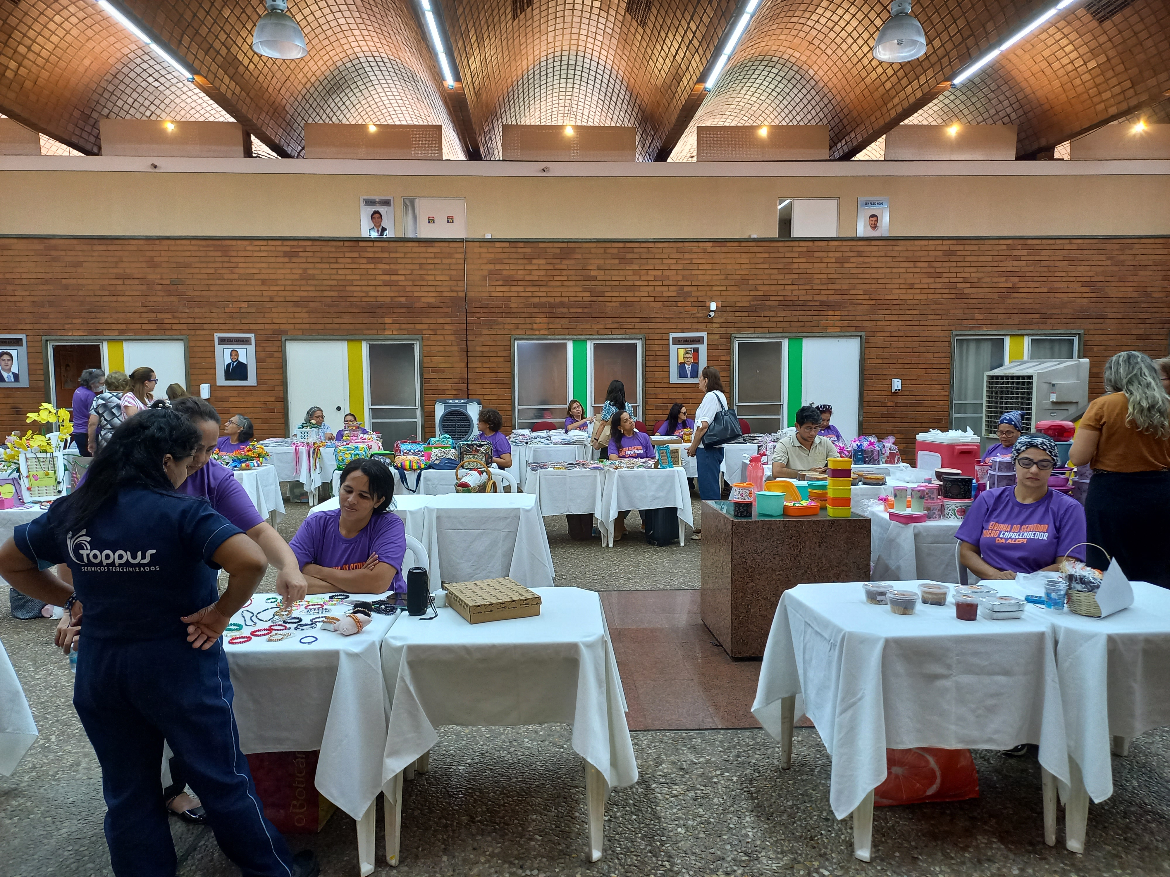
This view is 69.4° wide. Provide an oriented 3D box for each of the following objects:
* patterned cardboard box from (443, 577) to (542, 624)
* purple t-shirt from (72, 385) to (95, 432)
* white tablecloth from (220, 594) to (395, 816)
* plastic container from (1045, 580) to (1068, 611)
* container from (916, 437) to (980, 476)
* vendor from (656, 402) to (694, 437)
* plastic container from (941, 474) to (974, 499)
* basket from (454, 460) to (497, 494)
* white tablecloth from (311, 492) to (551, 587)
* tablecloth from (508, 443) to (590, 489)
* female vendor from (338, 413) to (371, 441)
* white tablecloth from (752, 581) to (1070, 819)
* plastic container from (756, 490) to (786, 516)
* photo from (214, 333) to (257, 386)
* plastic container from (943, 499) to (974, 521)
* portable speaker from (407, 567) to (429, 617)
[{"bbox_3d":[-0.335,0.574,3.006,0.247,0.061,0.331,-2,4,-25],"label":"patterned cardboard box"},{"bbox_3d":[-6.290,-0.364,10.700,0.290,0.620,0.460,-3,5,-30],"label":"purple t-shirt"},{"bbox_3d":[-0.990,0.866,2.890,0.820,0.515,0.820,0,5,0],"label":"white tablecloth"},{"bbox_3d":[1.692,0.560,3.034,0.082,0.108,0.082,-1,4,-3],"label":"plastic container"},{"bbox_3d":[2.833,0.167,6.605,0.272,0.346,0.401,-1,4,-14],"label":"container"},{"bbox_3d":[1.221,0.129,11.286,0.520,1.217,0.750,-2,5,-26],"label":"vendor"},{"bbox_3d":[2.186,0.290,4.958,0.190,0.130,0.145,1,4,20],"label":"plastic container"},{"bbox_3d":[-0.840,0.384,6.400,0.320,0.440,0.290,-1,5,-6],"label":"basket"},{"bbox_3d":[-1.039,0.735,5.802,1.620,0.620,0.820,-1,4,-1],"label":"white tablecloth"},{"bbox_3d":[-0.360,0.333,9.820,0.870,0.555,0.840,-1,5,-3],"label":"tablecloth"},{"bbox_3d":[-3.067,0.204,11.267,0.480,1.130,0.750,-1,4,-8],"label":"female vendor"},{"bbox_3d":[1.110,0.857,2.975,0.820,0.545,0.820,-1,5,-7],"label":"white tablecloth"},{"bbox_3d":[1.038,0.361,4.715,0.130,0.120,0.120,3,6,35],"label":"plastic container"},{"bbox_3d":[-5.250,-1.183,12.703,0.588,0.792,0.030,-1,4,-3],"label":"photo"},{"bbox_3d":[2.083,0.382,4.720,0.165,0.122,0.165,0,5,12],"label":"plastic container"},{"bbox_3d":[-0.584,0.533,2.946,0.072,0.155,0.072,0,4,0],"label":"portable speaker"}]

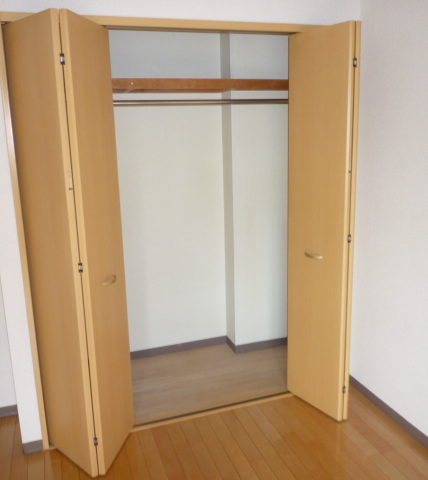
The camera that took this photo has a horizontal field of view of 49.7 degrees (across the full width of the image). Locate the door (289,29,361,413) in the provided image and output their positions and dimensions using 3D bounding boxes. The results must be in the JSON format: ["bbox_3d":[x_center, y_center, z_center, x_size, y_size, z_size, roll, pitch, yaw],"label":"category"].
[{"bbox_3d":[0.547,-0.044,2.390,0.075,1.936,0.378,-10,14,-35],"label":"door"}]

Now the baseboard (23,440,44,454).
[{"bbox_3d":[-0.876,1.010,2.245,0.086,0.056,0.012,-5,12,-17],"label":"baseboard"}]

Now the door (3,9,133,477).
[{"bbox_3d":[-0.607,0.073,2.028,0.418,1.931,0.350,-5,12,-17],"label":"door"}]

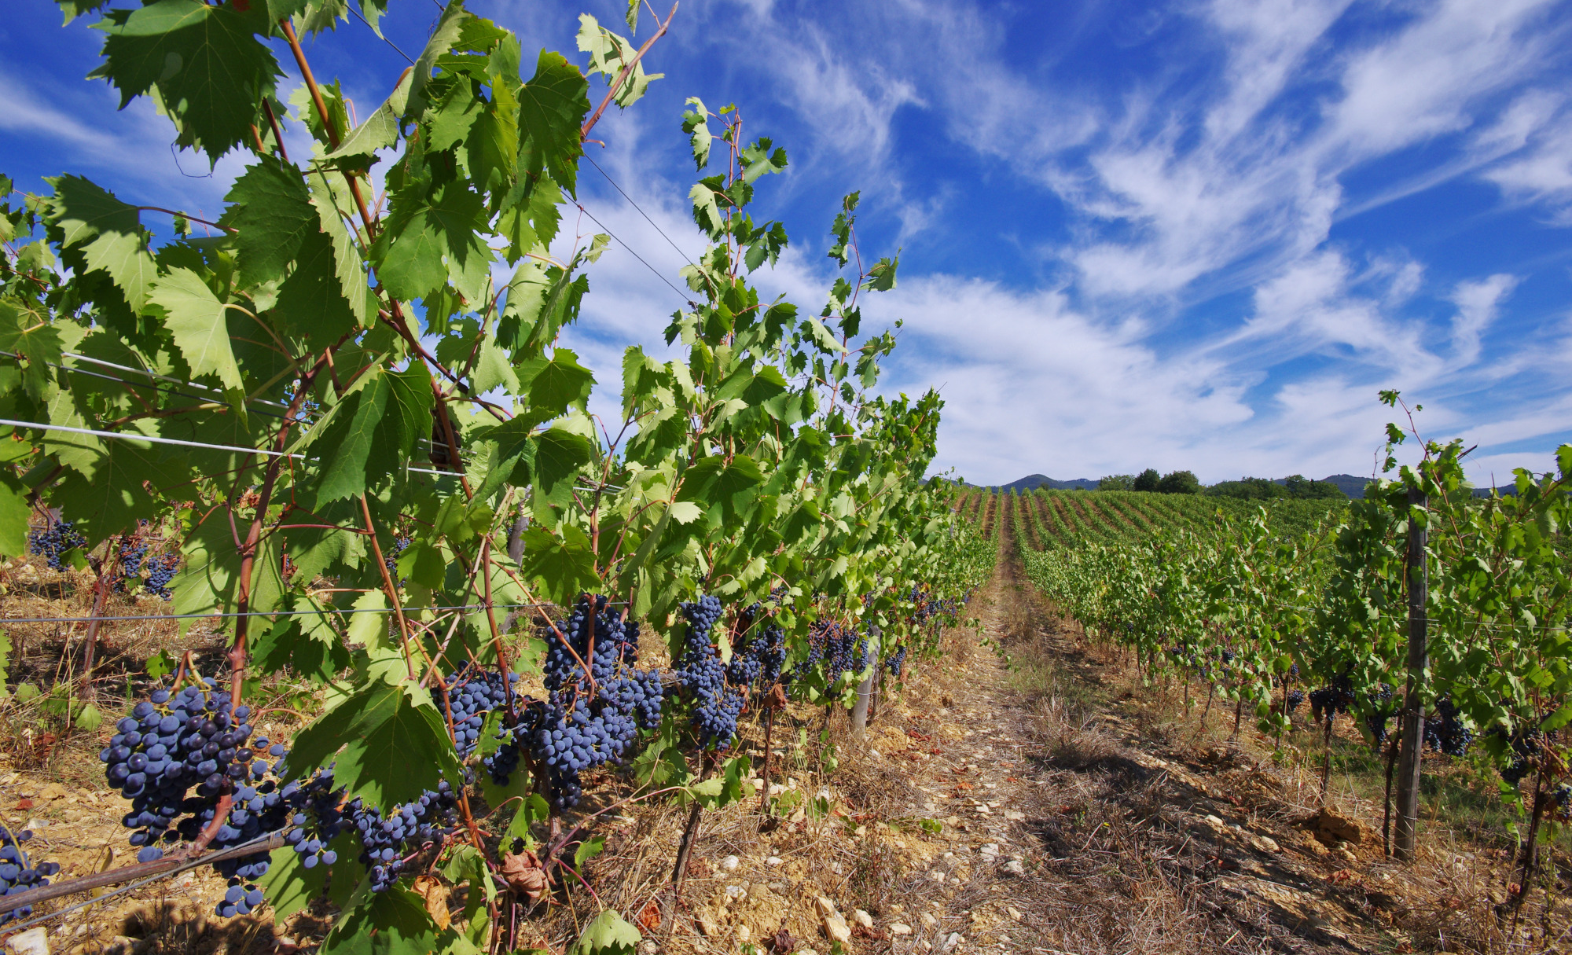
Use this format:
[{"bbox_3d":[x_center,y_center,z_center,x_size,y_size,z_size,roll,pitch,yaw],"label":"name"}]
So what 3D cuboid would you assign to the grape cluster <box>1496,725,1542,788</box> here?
[{"bbox_3d":[2.331,0.887,2.080,0.099,0.193,0.104,1,-1,-42],"label":"grape cluster"}]

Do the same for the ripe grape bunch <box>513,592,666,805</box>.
[{"bbox_3d":[-0.321,0.365,1.060,0.235,0.335,0.190,1,-1,-17],"label":"ripe grape bunch"}]

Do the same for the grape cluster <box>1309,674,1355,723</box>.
[{"bbox_3d":[2.669,1.083,3.200,0.189,0.228,0.180,0,-1,40],"label":"grape cluster"}]

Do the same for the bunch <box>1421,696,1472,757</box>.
[{"bbox_3d":[2.476,0.935,2.450,0.133,0.219,0.139,1,-1,-45],"label":"bunch"}]

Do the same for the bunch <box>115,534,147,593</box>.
[{"bbox_3d":[-2.506,0.327,2.500,0.091,0.219,0.086,1,-1,-45],"label":"bunch"}]

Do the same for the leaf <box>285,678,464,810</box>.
[{"bbox_3d":[-0.446,0.287,0.710,0.160,0.140,0.075,1,-18,-28],"label":"leaf"}]

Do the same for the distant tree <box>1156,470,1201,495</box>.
[{"bbox_3d":[96.036,1.796,160.000,10.000,7.500,9.500,1,-1,31],"label":"distant tree"}]

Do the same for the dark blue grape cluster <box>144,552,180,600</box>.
[{"bbox_3d":[-2.386,0.378,2.500,0.103,0.173,0.099,1,-1,-44],"label":"dark blue grape cluster"}]

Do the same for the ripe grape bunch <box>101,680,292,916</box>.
[{"bbox_3d":[-0.595,0.324,0.660,0.145,0.225,0.130,1,-1,-42],"label":"ripe grape bunch"}]

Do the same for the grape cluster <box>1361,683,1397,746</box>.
[{"bbox_3d":[2.447,0.982,2.700,0.118,0.246,0.113,0,-1,42],"label":"grape cluster"}]

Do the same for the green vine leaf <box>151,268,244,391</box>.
[{"bbox_3d":[-0.586,-0.147,0.650,0.060,0.125,0.090,8,4,41],"label":"green vine leaf"}]

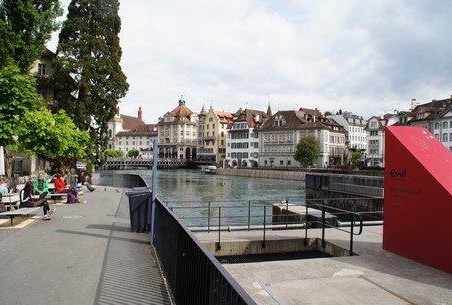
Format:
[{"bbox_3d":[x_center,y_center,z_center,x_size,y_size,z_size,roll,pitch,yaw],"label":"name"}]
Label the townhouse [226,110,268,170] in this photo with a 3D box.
[{"bbox_3d":[6.600,-4.220,114.149,11.200,18.400,14.000,0,-2,14],"label":"townhouse"}]

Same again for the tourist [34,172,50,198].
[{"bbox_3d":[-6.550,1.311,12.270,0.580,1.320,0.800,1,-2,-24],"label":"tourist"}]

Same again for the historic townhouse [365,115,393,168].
[{"bbox_3d":[51.300,-3.441,117.130,8.800,16.800,11.000,-1,-2,20],"label":"historic townhouse"}]

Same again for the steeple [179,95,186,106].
[{"bbox_3d":[-21.200,-25.284,168.718,2.900,5.512,2.900,0,-1,0],"label":"steeple"}]

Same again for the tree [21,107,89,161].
[{"bbox_3d":[-8.700,-0.043,17.507,3.600,4.300,3.600,1,-2,-27],"label":"tree"}]

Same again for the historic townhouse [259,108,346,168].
[{"bbox_3d":[24.600,-4.437,109.653,24.500,18.600,14.000,0,-2,17],"label":"historic townhouse"}]

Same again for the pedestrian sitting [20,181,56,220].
[{"bbox_3d":[-5.180,1.338,9.468,0.920,1.120,0.480,0,-2,-18],"label":"pedestrian sitting"}]

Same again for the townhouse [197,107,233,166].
[{"bbox_3d":[-4.100,-6.092,138.206,9.500,23.400,12.000,-1,-2,27],"label":"townhouse"}]

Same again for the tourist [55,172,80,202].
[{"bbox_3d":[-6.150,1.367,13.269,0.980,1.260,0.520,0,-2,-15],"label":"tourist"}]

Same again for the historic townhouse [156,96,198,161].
[{"bbox_3d":[-23.000,-11.006,168.345,16.000,32.200,15.000,-1,-2,23],"label":"historic townhouse"}]

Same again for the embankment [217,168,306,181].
[{"bbox_3d":[6.600,4.910,80.699,1.500,1.400,42.500,1,-2,-23],"label":"embankment"}]

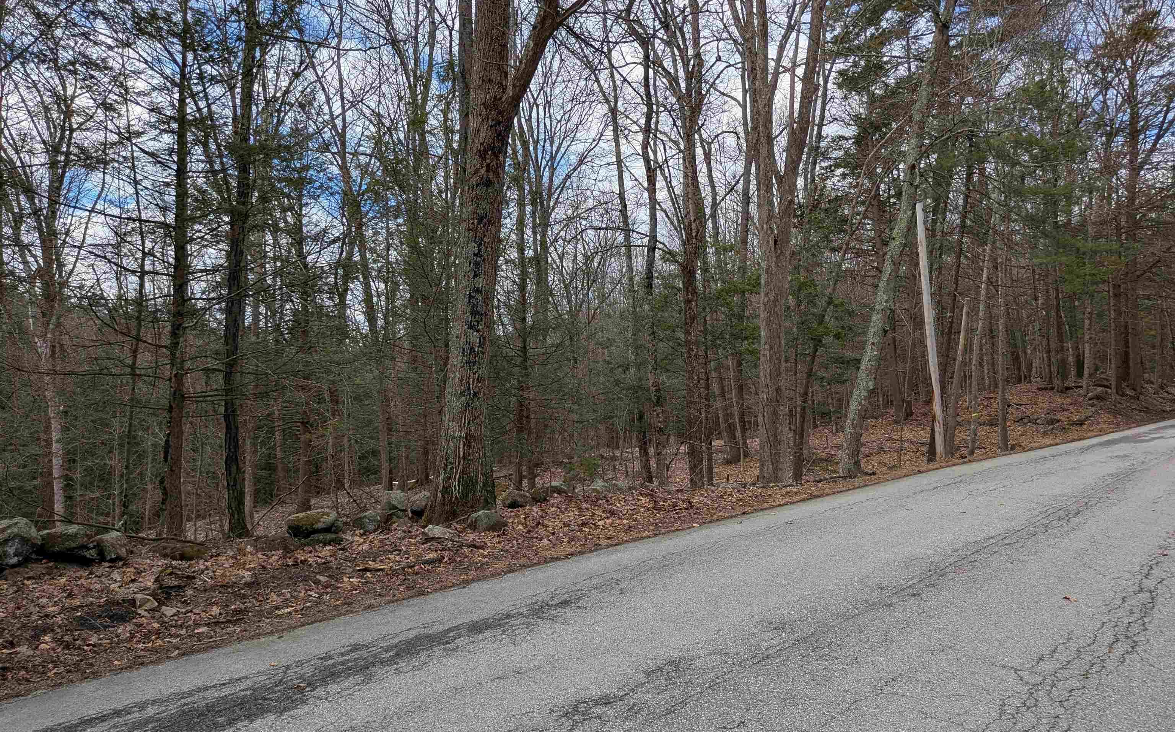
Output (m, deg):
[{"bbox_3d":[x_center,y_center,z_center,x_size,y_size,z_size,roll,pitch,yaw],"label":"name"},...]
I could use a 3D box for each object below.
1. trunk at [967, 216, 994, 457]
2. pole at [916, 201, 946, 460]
[{"bbox_3d":[7.810,-0.605,16.185,0.170,4.830,0.160,5,-2,24],"label":"trunk"},{"bbox_3d":[6.516,-0.685,15.485,0.160,4.900,0.160,-5,-2,24],"label":"pole"}]

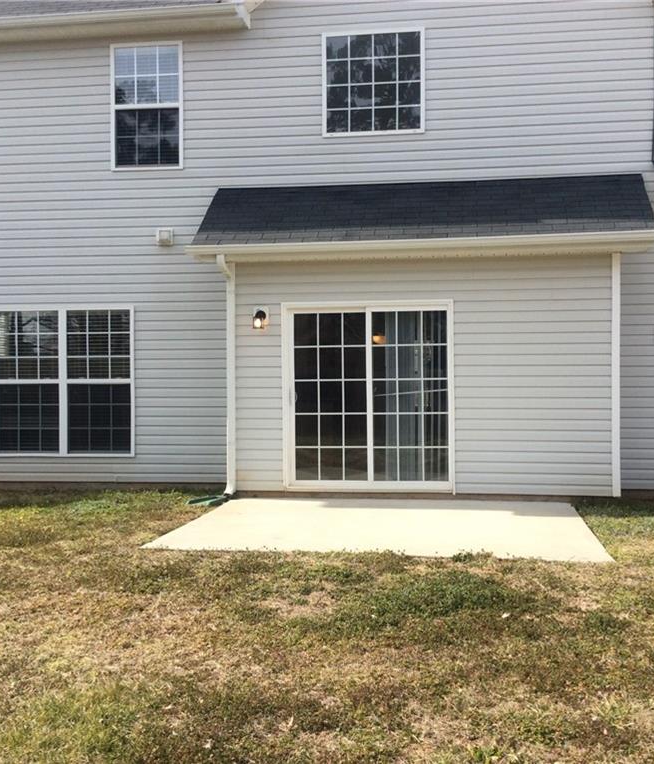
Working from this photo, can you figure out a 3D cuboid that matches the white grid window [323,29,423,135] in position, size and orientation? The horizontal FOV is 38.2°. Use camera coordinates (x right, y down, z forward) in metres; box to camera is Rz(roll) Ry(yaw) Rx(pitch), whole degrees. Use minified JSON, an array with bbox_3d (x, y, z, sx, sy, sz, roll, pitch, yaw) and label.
[{"bbox_3d":[0.542,-3.468,10.980,1.190,1.205,0.100,0,0,8],"label":"white grid window"}]

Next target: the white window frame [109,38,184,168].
[{"bbox_3d":[-2.159,-3.307,11.364,0.895,1.525,0.100,0,0,8],"label":"white window frame"}]

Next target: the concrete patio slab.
[{"bbox_3d":[0.555,1.350,8.665,3.640,0.100,3.060,0,0,8],"label":"concrete patio slab"}]

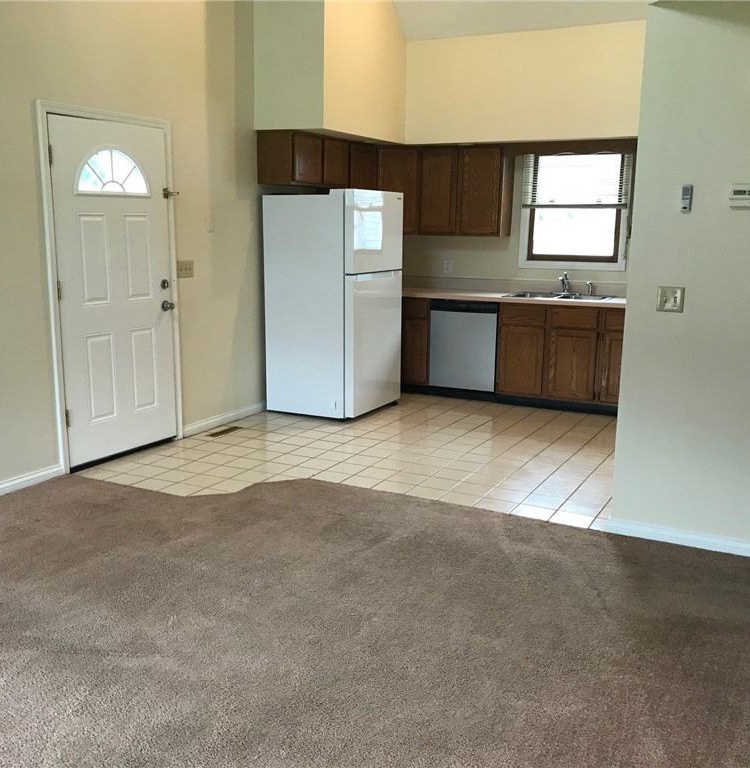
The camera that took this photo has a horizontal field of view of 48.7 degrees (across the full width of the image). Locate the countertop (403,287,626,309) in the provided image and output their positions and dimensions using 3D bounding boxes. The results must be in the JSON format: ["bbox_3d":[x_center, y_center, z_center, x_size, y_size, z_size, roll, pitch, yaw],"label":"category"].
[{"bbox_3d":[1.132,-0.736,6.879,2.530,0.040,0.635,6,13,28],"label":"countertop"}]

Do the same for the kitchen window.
[{"bbox_3d":[1.643,-1.454,6.837,0.899,1.017,0.100,6,13,28],"label":"kitchen window"}]

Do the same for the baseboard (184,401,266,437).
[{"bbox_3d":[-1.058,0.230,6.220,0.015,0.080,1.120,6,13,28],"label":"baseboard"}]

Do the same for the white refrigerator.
[{"bbox_3d":[-0.320,-0.645,6.530,0.780,1.687,0.785,6,13,28],"label":"white refrigerator"}]

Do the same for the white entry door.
[{"bbox_3d":[-1.581,-0.555,5.091,0.045,2.026,0.912,6,13,28],"label":"white entry door"}]

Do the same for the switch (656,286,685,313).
[{"bbox_3d":[1.318,-0.376,3.686,0.115,0.115,0.010,6,13,28],"label":"switch"}]

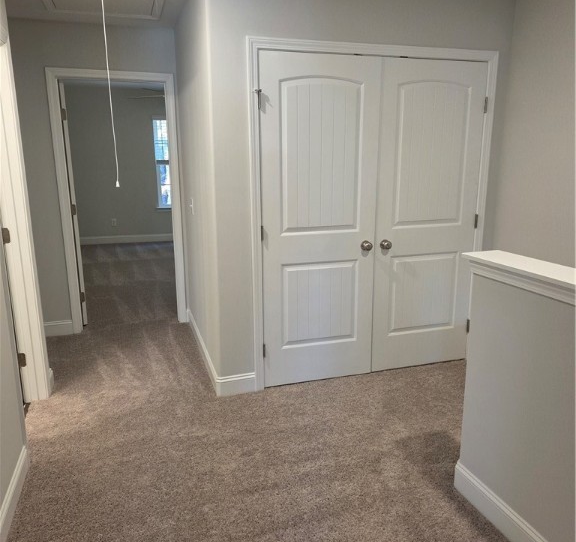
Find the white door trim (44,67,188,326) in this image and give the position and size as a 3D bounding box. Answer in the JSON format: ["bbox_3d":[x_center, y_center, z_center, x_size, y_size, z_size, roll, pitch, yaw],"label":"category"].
[{"bbox_3d":[-1.381,-0.543,4.263,0.944,2.111,0.140,-4,14,-17],"label":"white door trim"}]

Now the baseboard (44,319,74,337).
[{"bbox_3d":[-1.929,0.481,4.261,0.250,0.125,0.020,-4,14,-17],"label":"baseboard"}]

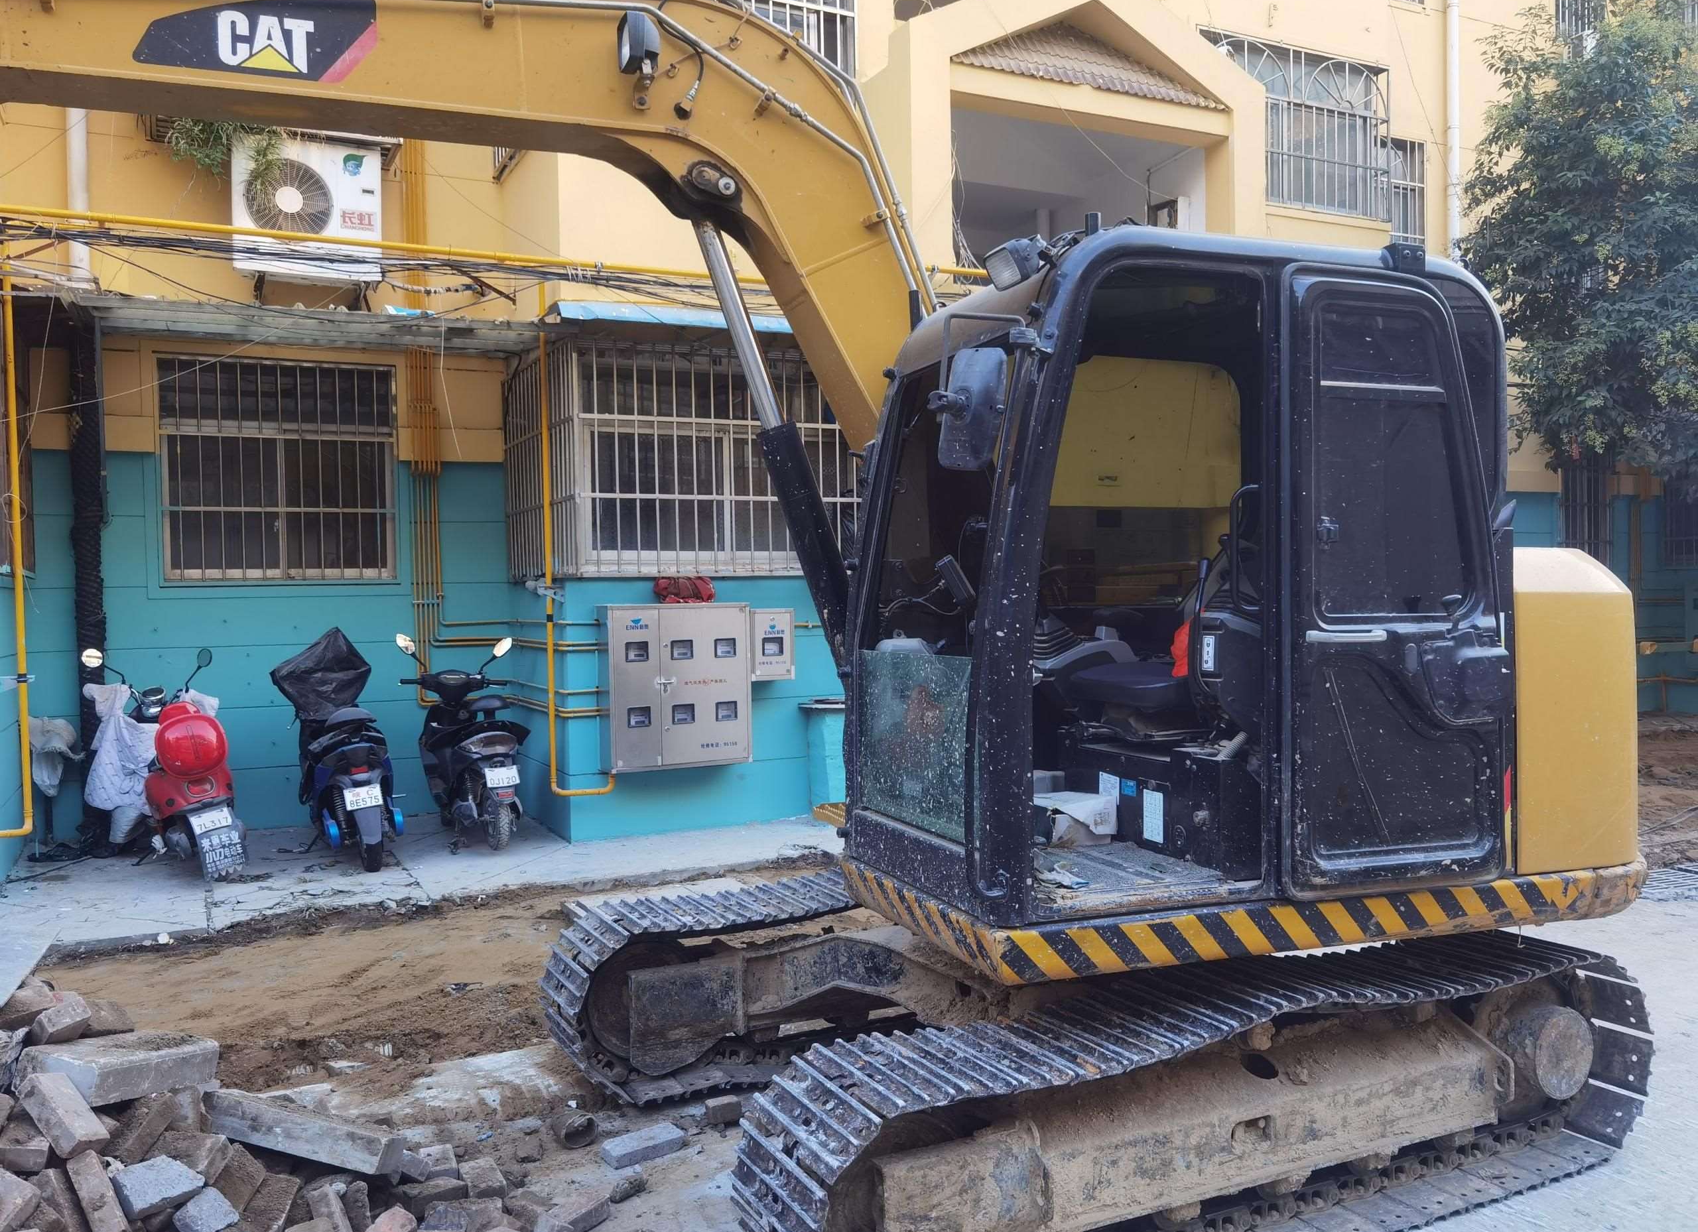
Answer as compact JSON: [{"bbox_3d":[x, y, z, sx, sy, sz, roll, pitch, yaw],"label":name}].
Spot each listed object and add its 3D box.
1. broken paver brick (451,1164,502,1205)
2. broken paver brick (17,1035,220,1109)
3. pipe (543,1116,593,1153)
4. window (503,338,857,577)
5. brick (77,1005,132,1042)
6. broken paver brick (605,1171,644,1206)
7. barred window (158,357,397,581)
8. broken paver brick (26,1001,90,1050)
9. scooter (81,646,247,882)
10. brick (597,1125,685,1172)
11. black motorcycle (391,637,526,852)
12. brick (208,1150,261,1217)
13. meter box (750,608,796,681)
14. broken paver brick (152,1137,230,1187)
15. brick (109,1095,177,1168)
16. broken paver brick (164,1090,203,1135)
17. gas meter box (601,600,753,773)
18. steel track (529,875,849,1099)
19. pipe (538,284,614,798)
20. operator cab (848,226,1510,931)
[{"bbox_3d":[-0.975,1.499,3.490,0.095,0.055,0.140,9,-4,-29],"label":"broken paver brick"},{"bbox_3d":[-1.933,1.196,3.524,0.248,0.096,0.398,5,-8,19],"label":"broken paver brick"},{"bbox_3d":[-0.820,1.527,3.947,0.090,0.108,0.108,0,1,45],"label":"pipe"},{"bbox_3d":[-1.184,-0.999,9.431,2.100,1.449,1.659,-2,1,-29],"label":"window"},{"bbox_3d":[-2.356,1.281,4.200,0.175,0.058,0.100,-2,24,-30],"label":"brick"},{"bbox_3d":[-0.610,1.592,3.680,0.115,0.045,0.055,-1,0,-41],"label":"broken paver brick"},{"bbox_3d":[-3.924,-0.992,9.174,1.488,1.504,0.130,-2,2,-26],"label":"barred window"},{"bbox_3d":[-2.436,1.258,4.080,0.132,0.070,0.085,-19,25,-3],"label":"broken paver brick"},{"bbox_3d":[-3.932,0.850,7.733,0.760,1.240,1.670,-2,2,-37],"label":"scooter"},{"bbox_3d":[-0.603,1.562,3.905,0.235,0.050,0.095,-1,0,-39],"label":"brick"},{"bbox_3d":[-2.446,0.812,8.565,0.750,1.300,1.732,-2,2,-31],"label":"black motorcycle"},{"bbox_3d":[-1.470,1.356,3.156,0.057,0.098,0.140,-34,21,17],"label":"brick"},{"bbox_3d":[-0.545,0.191,8.908,0.313,0.471,0.202,-2,2,-26],"label":"meter box"},{"bbox_3d":[-1.676,1.370,3.335,0.215,0.056,0.105,-6,28,20],"label":"broken paver brick"},{"bbox_3d":[-1.945,1.413,3.640,0.105,0.058,0.190,-13,35,23],"label":"brick"},{"bbox_3d":[-1.798,1.343,3.600,0.090,0.120,0.060,-7,-26,-13],"label":"broken paver brick"},{"bbox_3d":[-1.125,0.451,8.589,0.946,1.041,0.267,-2,2,-26],"label":"gas meter box"},{"bbox_3d":[0.258,1.302,5.109,2.760,0.610,0.465,-1,0,-27],"label":"steel track"},{"bbox_3d":[-1.658,-0.459,8.168,0.425,3.170,0.163,-2,1,-29],"label":"pipe"},{"bbox_3d":[0.927,-0.125,3.920,1.620,1.730,1.070,-1,0,-21],"label":"operator cab"}]

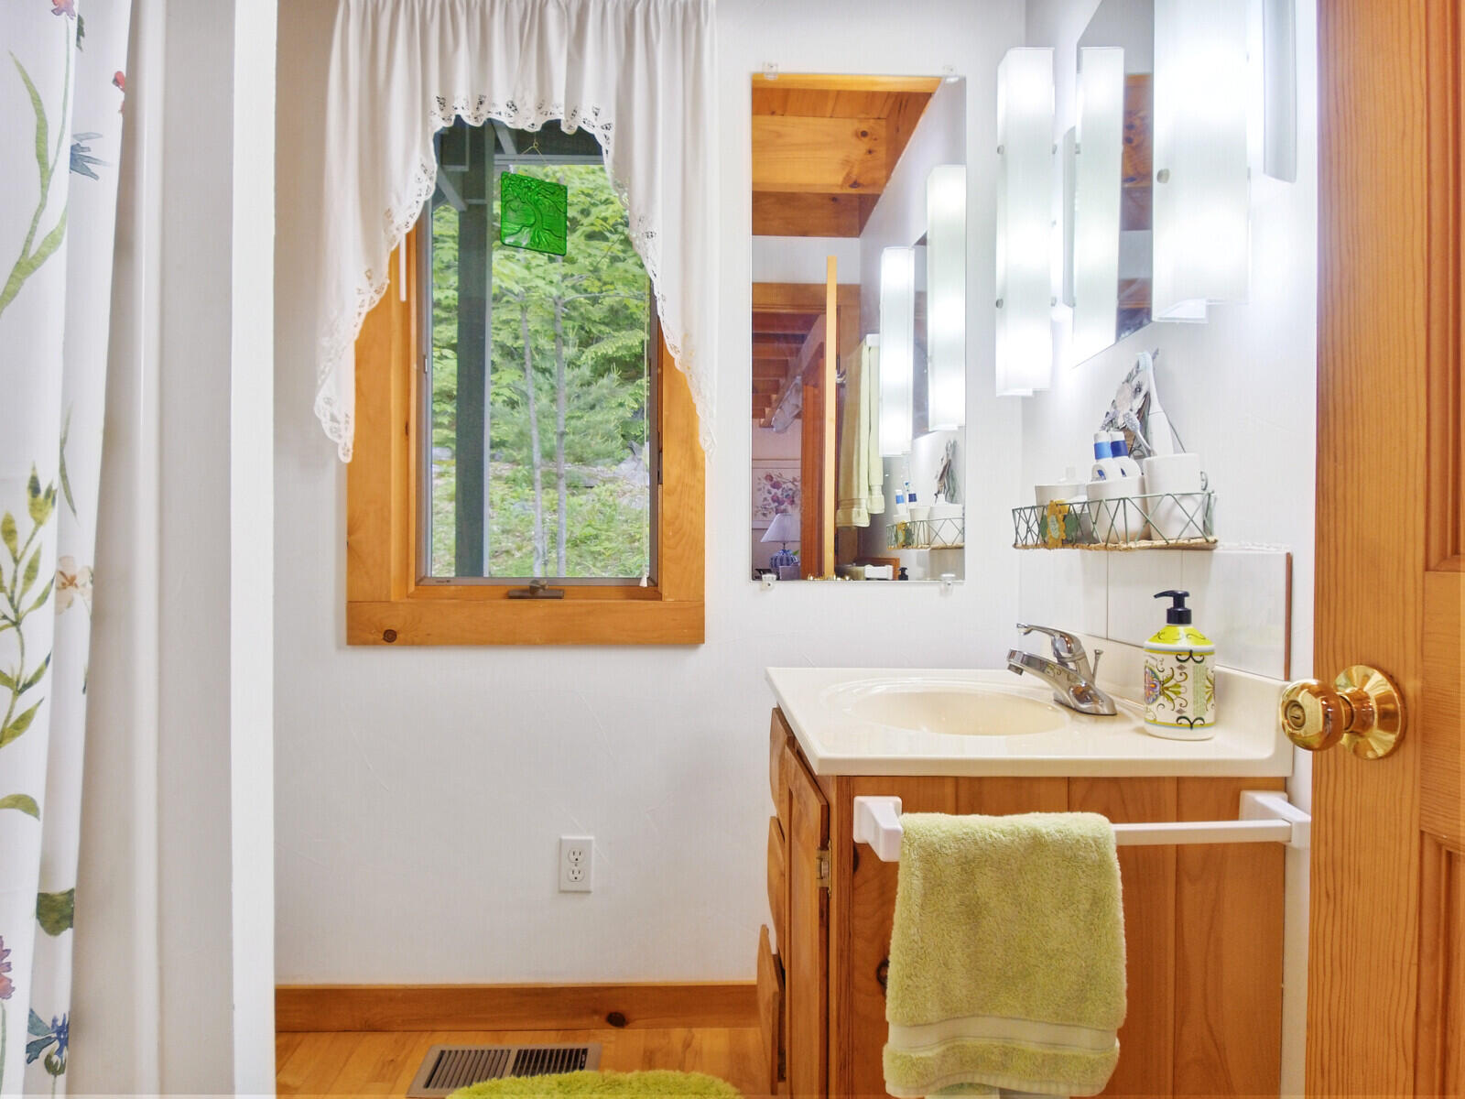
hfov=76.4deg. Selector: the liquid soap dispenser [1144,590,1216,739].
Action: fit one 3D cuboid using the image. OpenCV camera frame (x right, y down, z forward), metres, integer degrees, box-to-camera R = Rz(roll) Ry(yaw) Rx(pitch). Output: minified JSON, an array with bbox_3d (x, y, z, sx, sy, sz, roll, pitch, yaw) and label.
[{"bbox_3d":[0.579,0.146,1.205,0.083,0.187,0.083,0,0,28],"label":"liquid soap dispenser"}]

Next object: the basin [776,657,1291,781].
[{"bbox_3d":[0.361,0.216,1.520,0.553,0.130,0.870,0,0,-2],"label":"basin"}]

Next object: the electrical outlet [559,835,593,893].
[{"bbox_3d":[-0.325,0.657,1.937,0.071,0.115,0.008,0,0,-1],"label":"electrical outlet"}]

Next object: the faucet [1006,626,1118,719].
[{"bbox_3d":[0.507,0.180,1.450,0.138,0.127,0.150,0,0,-2],"label":"faucet"}]

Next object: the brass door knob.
[{"bbox_3d":[0.421,0.115,0.655,0.062,0.066,0.066,0,0,-6],"label":"brass door knob"}]

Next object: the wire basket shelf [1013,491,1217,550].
[{"bbox_3d":[0.568,-0.034,1.430,0.120,0.068,0.460,0,0,-2],"label":"wire basket shelf"}]

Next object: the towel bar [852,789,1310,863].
[{"bbox_3d":[0.395,0.314,1.072,0.498,0.058,0.080,-2,0,-1],"label":"towel bar"}]

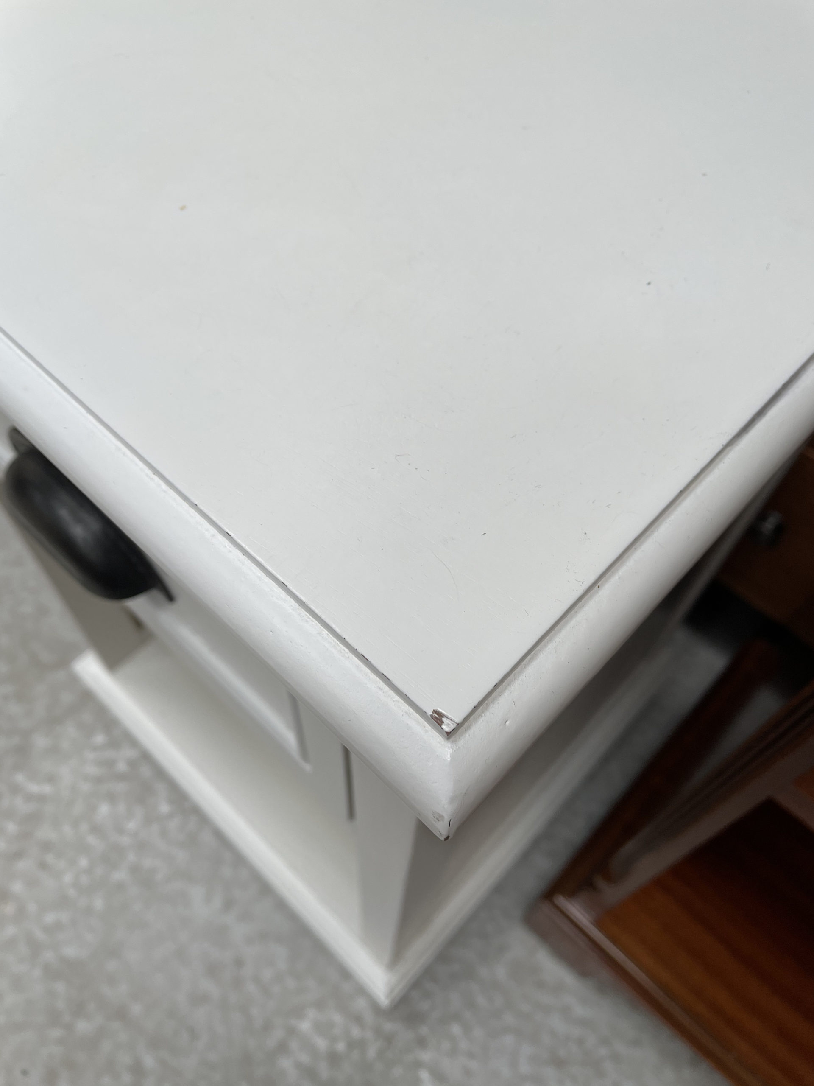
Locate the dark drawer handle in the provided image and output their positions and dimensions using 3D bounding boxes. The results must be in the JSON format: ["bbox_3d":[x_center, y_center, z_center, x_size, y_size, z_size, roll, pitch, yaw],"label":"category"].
[{"bbox_3d":[-0.132,-0.014,0.299,0.106,0.043,0.022,39,63,20],"label":"dark drawer handle"}]

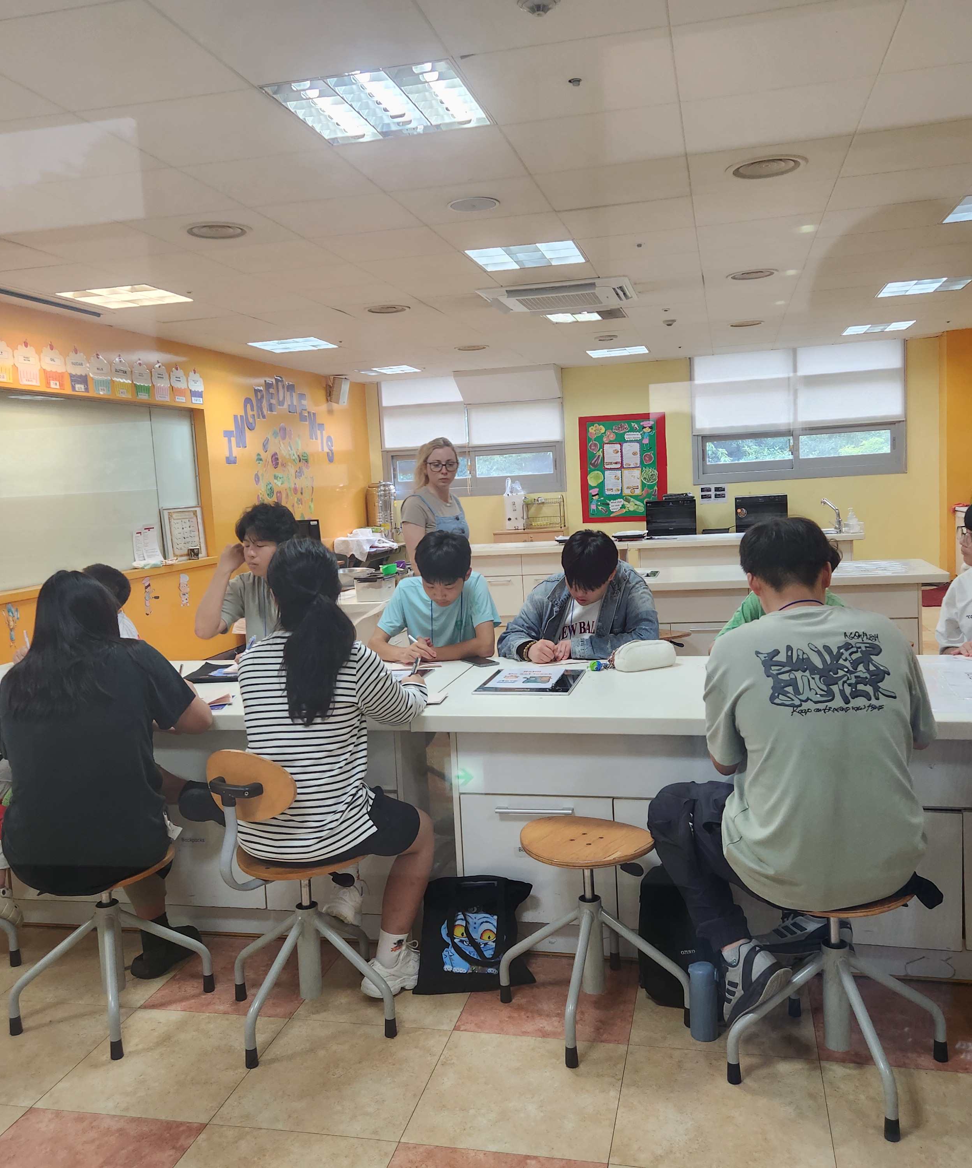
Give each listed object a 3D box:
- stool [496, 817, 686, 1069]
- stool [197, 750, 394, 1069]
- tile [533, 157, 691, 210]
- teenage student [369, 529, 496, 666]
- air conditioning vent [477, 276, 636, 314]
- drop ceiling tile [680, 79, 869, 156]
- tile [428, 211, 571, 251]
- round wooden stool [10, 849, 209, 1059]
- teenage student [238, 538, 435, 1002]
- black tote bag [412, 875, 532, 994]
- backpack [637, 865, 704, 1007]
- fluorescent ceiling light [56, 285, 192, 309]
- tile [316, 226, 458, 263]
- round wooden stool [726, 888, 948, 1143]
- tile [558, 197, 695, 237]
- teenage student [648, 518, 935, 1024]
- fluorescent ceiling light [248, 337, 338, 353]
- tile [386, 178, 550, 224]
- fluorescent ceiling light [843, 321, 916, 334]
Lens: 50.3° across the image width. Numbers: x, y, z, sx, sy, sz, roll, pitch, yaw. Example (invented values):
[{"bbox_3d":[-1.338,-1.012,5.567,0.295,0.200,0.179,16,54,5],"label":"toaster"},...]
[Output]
[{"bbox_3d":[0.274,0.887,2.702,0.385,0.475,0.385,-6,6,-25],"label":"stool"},{"bbox_3d":[-0.485,0.777,2.732,0.510,0.770,0.520,0,7,27],"label":"stool"},{"bbox_3d":[0.539,-1.656,4.281,0.600,0.020,0.600,-2,6,13],"label":"tile"},{"bbox_3d":[-0.160,0.401,4.010,0.500,1.230,0.580,-2,6,13],"label":"teenage student"},{"bbox_3d":[0.506,-1.898,6.834,0.950,0.080,0.950,-2,6,13],"label":"air conditioning vent"},{"bbox_3d":[0.988,-1.607,3.559,0.600,0.020,0.600,-2,6,13],"label":"drop ceiling tile"},{"bbox_3d":[0.087,-1.706,4.998,0.600,0.015,0.600,-2,6,13],"label":"tile"},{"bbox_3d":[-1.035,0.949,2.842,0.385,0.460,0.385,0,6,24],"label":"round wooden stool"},{"bbox_3d":[-0.387,0.506,2.835,0.480,1.270,0.700,1,7,31],"label":"teenage student"},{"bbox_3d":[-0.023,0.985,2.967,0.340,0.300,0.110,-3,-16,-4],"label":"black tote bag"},{"bbox_3d":[0.534,0.913,2.790,0.260,0.380,0.210,-1,6,16],"label":"backpack"},{"bbox_3d":[-2.114,-1.717,6.127,0.600,0.070,0.600,-2,6,13],"label":"fluorescent ceiling light"},{"bbox_3d":[-0.496,-1.689,5.135,0.600,0.015,0.600,-2,6,13],"label":"tile"},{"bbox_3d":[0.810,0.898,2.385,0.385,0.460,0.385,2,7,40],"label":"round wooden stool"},{"bbox_3d":[0.675,-1.722,4.861,0.600,0.020,0.600,-2,6,13],"label":"tile"},{"bbox_3d":[0.691,0.452,2.443,0.620,1.220,0.680,-2,6,5],"label":"teenage student"},{"bbox_3d":[-1.573,-1.965,8.435,0.600,0.060,0.600,-2,6,13],"label":"fluorescent ceiling light"},{"bbox_3d":[-0.044,-1.639,4.419,0.600,0.020,0.600,-2,6,13],"label":"tile"},{"bbox_3d":[3.631,-2.384,9.562,0.600,0.060,0.600,-2,6,13],"label":"fluorescent ceiling light"}]

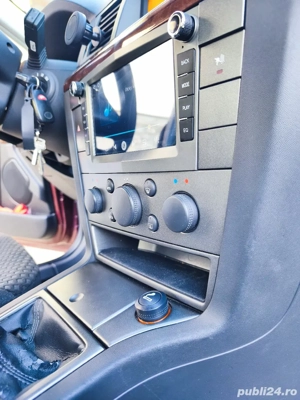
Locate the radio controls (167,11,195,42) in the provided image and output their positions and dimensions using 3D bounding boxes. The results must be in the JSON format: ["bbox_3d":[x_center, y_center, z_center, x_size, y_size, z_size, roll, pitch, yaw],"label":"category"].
[{"bbox_3d":[0.026,-0.138,0.213,0.013,0.019,0.019,-7,9,-39],"label":"radio controls"}]

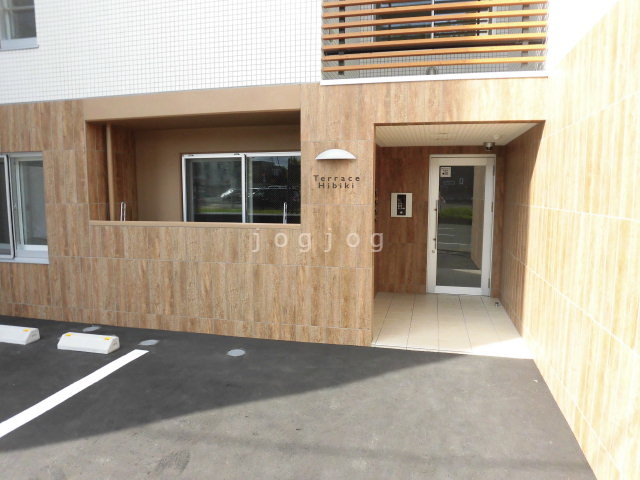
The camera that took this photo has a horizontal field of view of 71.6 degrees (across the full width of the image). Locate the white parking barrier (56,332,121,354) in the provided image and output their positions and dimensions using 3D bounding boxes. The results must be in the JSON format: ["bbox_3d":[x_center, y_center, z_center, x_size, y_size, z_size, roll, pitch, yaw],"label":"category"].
[{"bbox_3d":[-2.307,1.028,4.439,0.581,0.120,0.190,1,6,13],"label":"white parking barrier"}]

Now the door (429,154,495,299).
[{"bbox_3d":[2.037,-0.200,6.438,0.890,2.018,0.070,1,7,14],"label":"door"}]

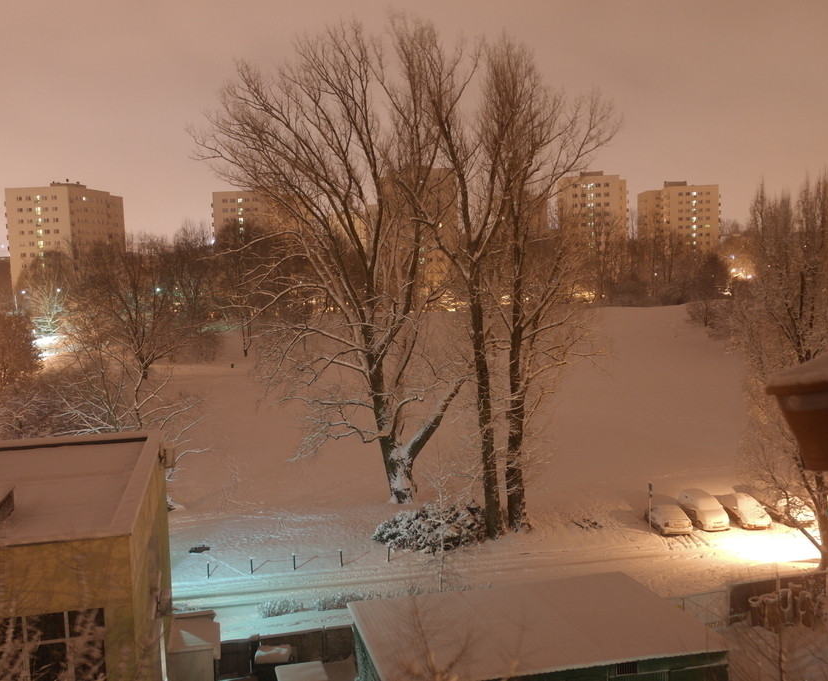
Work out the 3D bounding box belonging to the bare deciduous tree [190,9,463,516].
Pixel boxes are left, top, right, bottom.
[{"bbox_3d":[-5.435,-4.715,56.795,18.200,32.000,15.000,-2,5,0],"label":"bare deciduous tree"}]

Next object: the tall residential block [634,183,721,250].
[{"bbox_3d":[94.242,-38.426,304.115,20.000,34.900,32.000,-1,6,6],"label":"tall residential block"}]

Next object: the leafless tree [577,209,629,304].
[{"bbox_3d":[39.127,-17.370,177.257,10.800,19.800,10.000,-2,5,0],"label":"leafless tree"}]

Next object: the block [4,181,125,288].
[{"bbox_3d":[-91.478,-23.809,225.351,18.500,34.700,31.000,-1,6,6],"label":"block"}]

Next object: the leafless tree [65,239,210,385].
[{"bbox_3d":[-37.384,-4.252,114.519,19.300,19.400,17.000,-2,5,0],"label":"leafless tree"}]

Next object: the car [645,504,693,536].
[{"bbox_3d":[15.456,10.686,51.804,1.680,1.440,4.200,-2,6,-3],"label":"car"}]

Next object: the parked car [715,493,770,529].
[{"bbox_3d":[20.401,10.431,52.697,1.730,1.500,4.150,-2,6,-3],"label":"parked car"}]

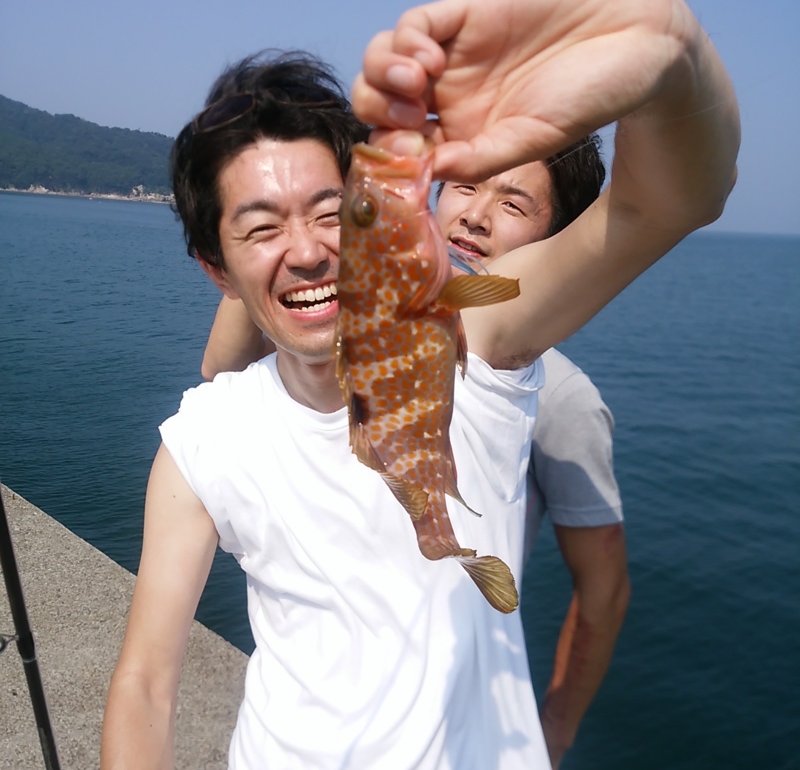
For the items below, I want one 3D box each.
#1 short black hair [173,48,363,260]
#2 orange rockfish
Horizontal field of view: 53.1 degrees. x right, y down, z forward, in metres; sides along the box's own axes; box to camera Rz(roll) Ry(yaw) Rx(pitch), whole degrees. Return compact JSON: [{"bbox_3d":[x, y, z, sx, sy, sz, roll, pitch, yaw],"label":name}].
[{"bbox_3d":[-0.130,-0.228,0.815,0.190,0.215,0.220,-11,12,-17],"label":"short black hair"},{"bbox_3d":[0.013,0.001,0.380,0.083,0.217,0.050,-3,12,1],"label":"orange rockfish"}]

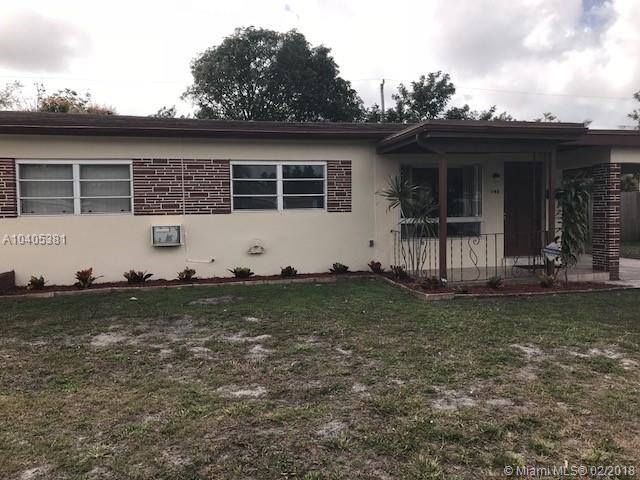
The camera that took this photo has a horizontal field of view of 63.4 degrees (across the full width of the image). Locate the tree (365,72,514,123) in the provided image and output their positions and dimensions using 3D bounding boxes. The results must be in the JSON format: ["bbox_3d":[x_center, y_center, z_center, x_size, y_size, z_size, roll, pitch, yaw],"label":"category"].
[{"bbox_3d":[6.301,-4.473,27.229,7.614,8.331,6.500,-2,3,-14],"label":"tree"}]

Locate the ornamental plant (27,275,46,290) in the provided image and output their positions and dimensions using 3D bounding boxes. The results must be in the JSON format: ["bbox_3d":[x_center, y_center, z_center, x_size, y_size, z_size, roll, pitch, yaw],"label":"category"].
[{"bbox_3d":[-4.765,0.716,8.718,0.311,0.240,0.296,-2,3,-14],"label":"ornamental plant"}]

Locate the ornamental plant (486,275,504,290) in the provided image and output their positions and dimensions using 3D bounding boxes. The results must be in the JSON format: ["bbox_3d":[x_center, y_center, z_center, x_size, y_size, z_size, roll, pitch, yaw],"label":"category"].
[{"bbox_3d":[2.890,0.700,8.526,0.288,0.219,0.274,-2,3,-14],"label":"ornamental plant"}]

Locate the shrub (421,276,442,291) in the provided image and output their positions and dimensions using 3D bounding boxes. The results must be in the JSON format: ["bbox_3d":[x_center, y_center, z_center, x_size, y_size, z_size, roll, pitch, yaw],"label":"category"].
[{"bbox_3d":[1.787,0.697,8.296,0.337,0.198,0.320,-1,3,0],"label":"shrub"}]

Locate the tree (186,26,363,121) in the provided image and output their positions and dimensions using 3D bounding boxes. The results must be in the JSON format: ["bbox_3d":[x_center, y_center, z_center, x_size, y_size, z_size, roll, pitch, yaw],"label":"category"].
[{"bbox_3d":[-2.211,-5.142,25.279,8.692,10.160,8.300,-2,3,-14],"label":"tree"}]

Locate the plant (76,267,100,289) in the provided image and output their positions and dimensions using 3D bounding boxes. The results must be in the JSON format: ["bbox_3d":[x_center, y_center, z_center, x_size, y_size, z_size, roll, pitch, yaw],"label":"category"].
[{"bbox_3d":[-4.010,0.660,8.929,0.414,0.320,0.393,-2,3,-14],"label":"plant"}]

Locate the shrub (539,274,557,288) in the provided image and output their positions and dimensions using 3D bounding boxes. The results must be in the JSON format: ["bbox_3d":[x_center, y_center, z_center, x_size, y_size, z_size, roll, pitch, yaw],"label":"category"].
[{"bbox_3d":[3.839,0.699,8.717,0.303,0.224,0.288,-2,3,-14],"label":"shrub"}]

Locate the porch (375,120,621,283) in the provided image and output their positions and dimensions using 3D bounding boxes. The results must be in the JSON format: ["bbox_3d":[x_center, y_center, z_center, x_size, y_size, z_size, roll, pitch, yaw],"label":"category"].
[{"bbox_3d":[3.329,-0.653,9.965,3.850,2.780,2.200,-2,3,-14],"label":"porch"}]

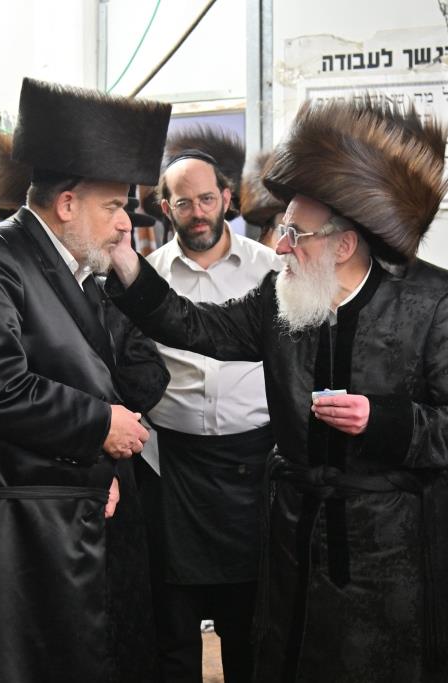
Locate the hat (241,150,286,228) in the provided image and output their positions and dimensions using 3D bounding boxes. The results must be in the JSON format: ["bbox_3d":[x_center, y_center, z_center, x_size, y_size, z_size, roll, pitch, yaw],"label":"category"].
[{"bbox_3d":[0.227,-0.507,4.900,0.350,0.220,0.350,2,-4,11],"label":"hat"}]

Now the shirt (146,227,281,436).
[{"bbox_3d":[-0.036,-0.021,3.950,0.500,0.600,0.300,0,1,6],"label":"shirt"}]

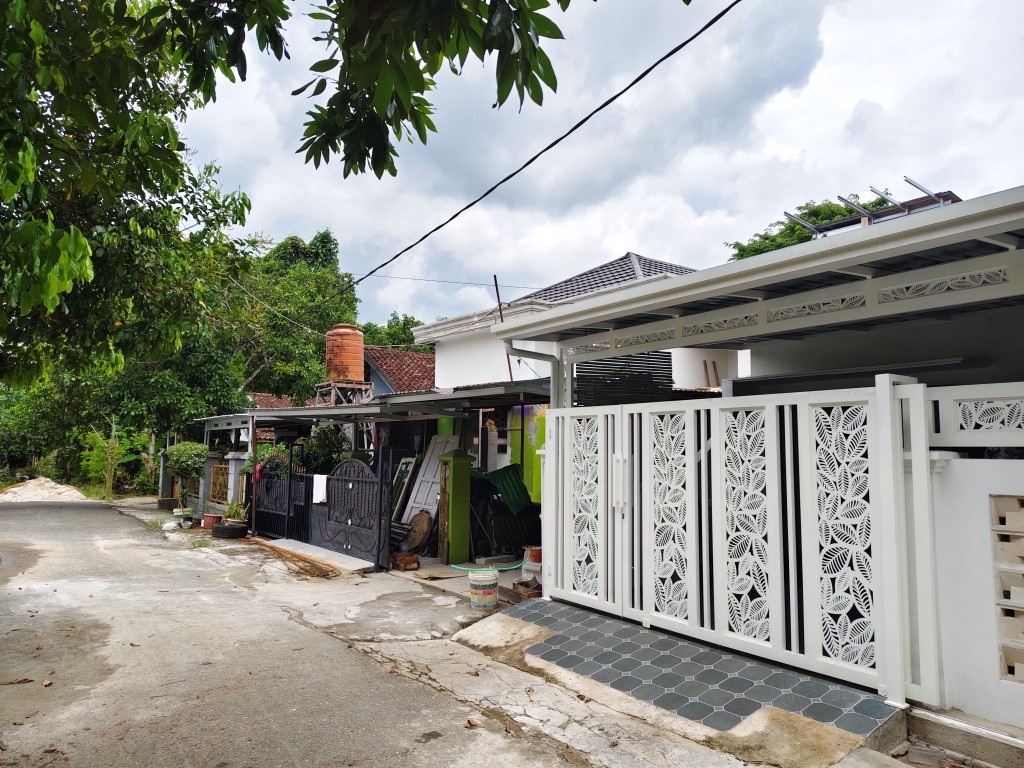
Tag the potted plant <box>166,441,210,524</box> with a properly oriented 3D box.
[{"bbox_3d":[-6.656,2.016,14.000,0.870,1.700,0.870,5,-7,-36],"label":"potted plant"}]

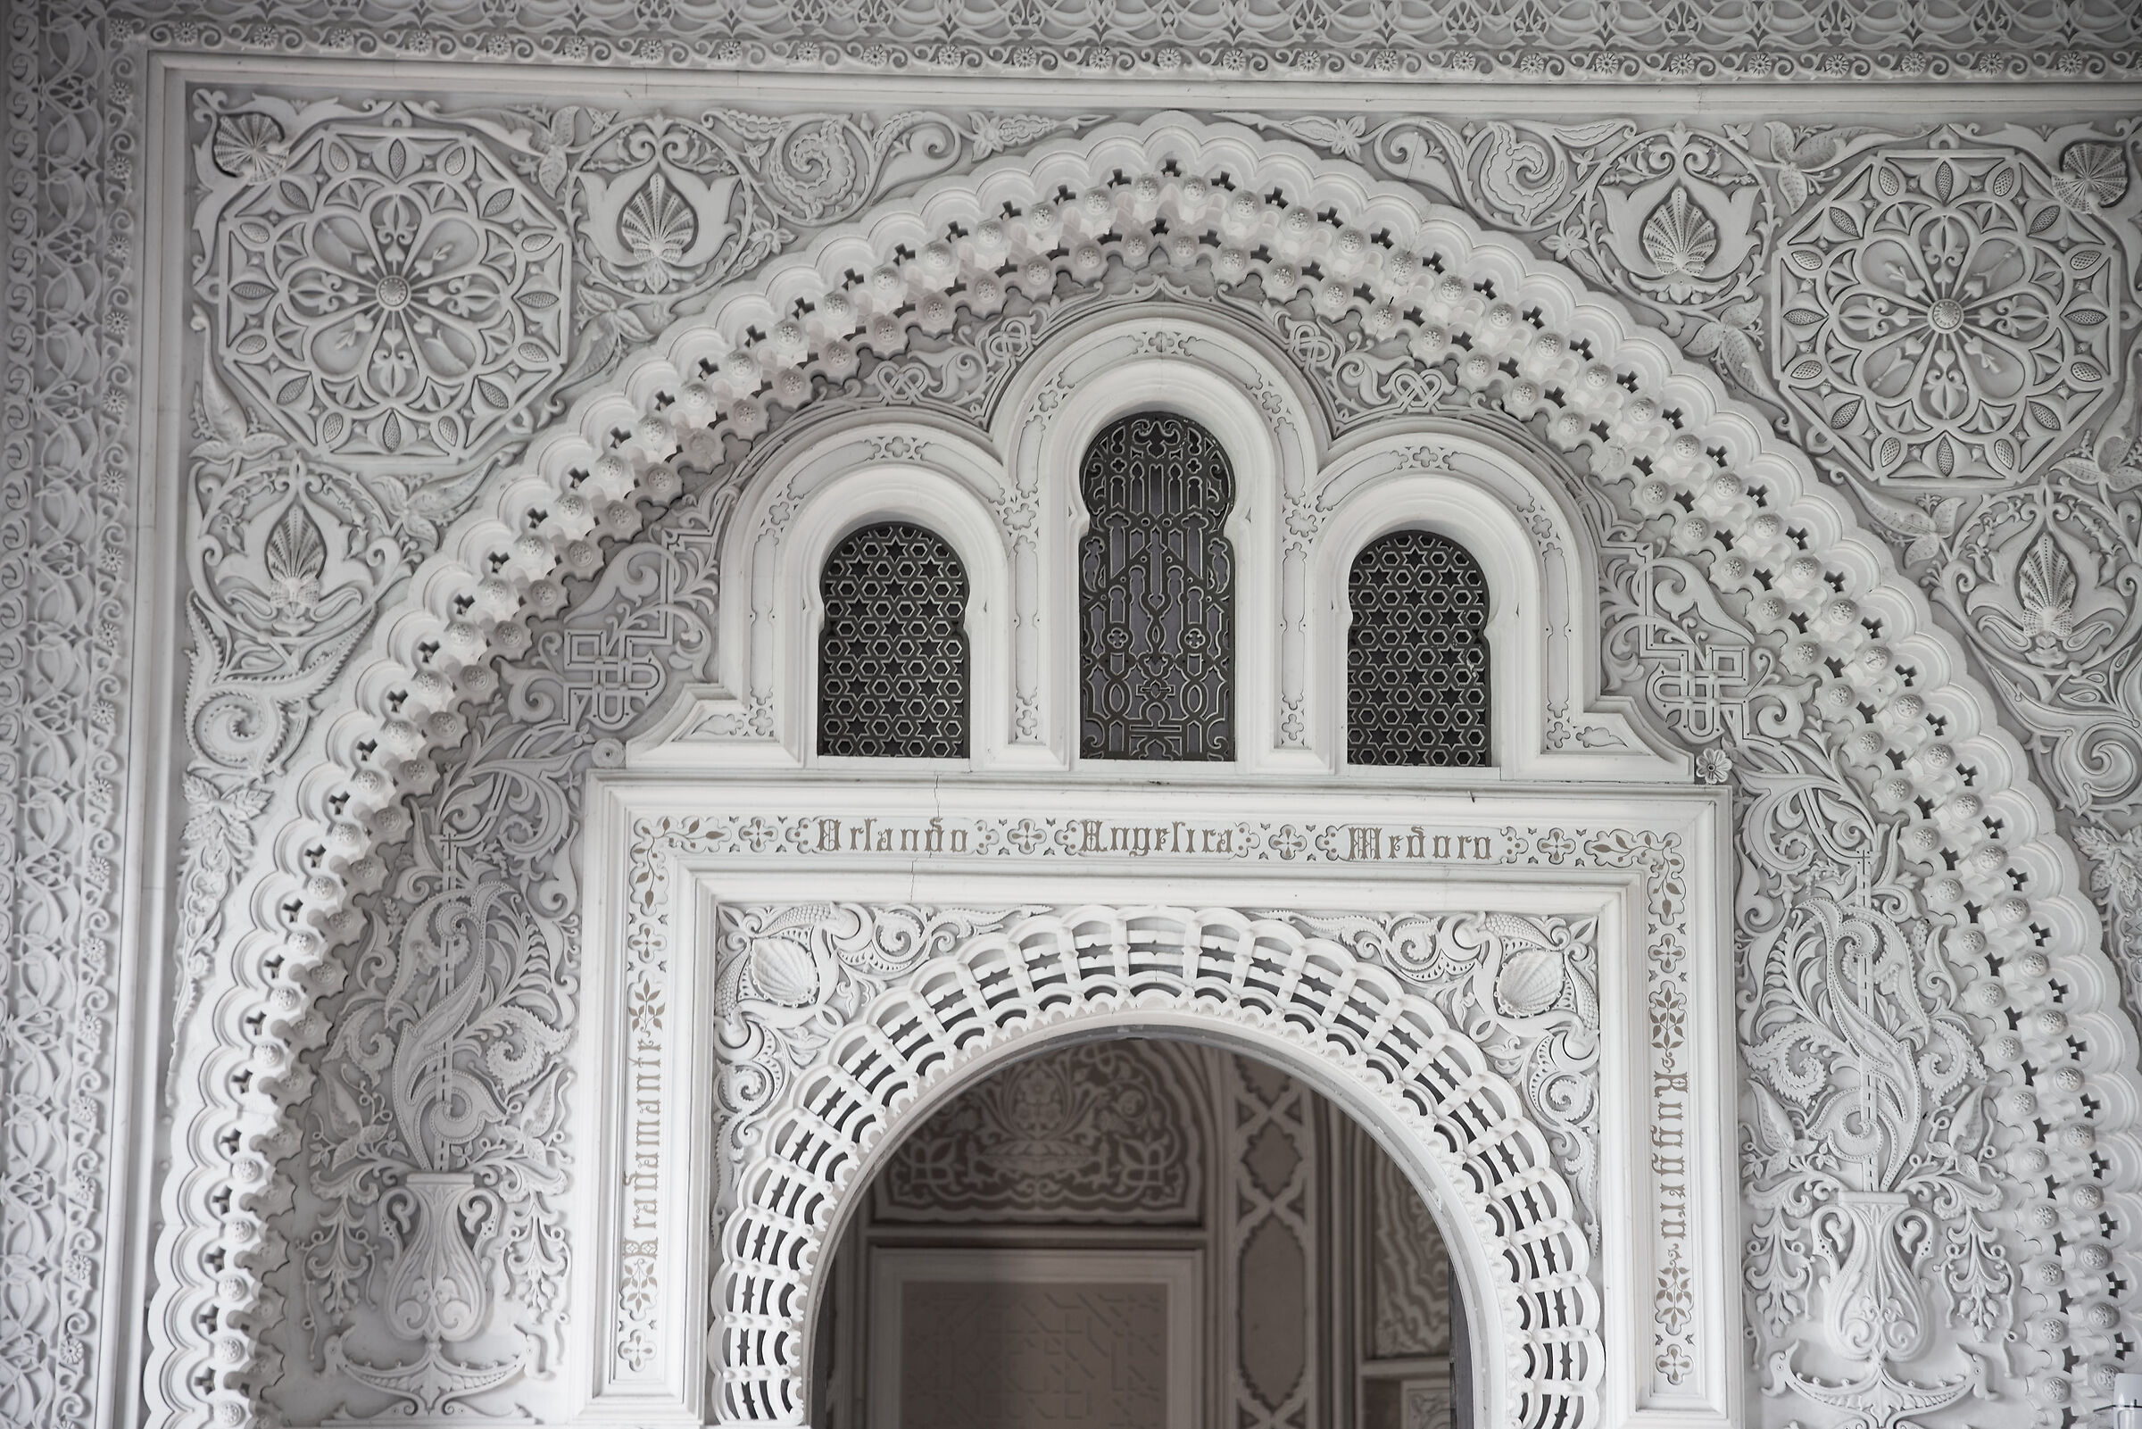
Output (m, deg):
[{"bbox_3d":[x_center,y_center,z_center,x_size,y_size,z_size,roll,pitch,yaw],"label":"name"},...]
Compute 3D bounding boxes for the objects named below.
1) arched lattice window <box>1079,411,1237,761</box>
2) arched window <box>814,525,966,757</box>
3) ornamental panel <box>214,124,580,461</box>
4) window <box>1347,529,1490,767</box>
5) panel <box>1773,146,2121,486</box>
[{"bbox_3d":[0.186,-0.271,11.425,0.333,0.750,0.045,1,-10,-3],"label":"arched lattice window"},{"bbox_3d":[-0.376,-0.158,11.380,0.320,0.505,0.045,1,-10,-3],"label":"arched window"},{"bbox_3d":[-1.396,-0.872,11.046,0.705,0.700,0.060,1,-10,-3],"label":"ornamental panel"},{"bbox_3d":[0.686,-0.133,10.639,0.302,0.476,0.040,1,-9,-2],"label":"window"},{"bbox_3d":[1.831,-0.831,11.192,0.705,0.700,0.060,1,-10,-3],"label":"panel"}]

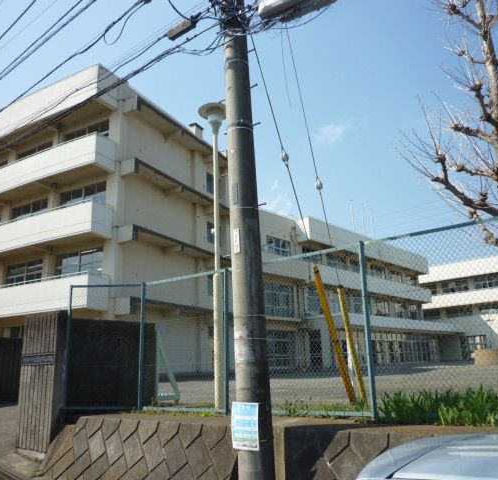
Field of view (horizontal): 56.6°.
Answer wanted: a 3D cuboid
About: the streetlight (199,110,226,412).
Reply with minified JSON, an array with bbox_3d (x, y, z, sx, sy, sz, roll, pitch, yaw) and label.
[{"bbox_3d":[-0.463,0.078,6.759,0.520,4.542,0.520,-2,-14,0],"label":"streetlight"}]

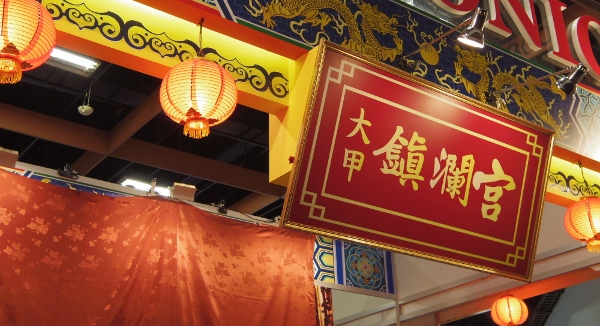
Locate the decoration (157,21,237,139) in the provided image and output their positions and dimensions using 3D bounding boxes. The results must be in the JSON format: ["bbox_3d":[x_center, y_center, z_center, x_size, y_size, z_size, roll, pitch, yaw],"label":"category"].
[{"bbox_3d":[-0.439,-0.378,3.567,0.340,0.600,0.340,-1,-24,-1],"label":"decoration"}]

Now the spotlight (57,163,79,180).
[{"bbox_3d":[-1.901,0.069,6.660,0.170,0.140,0.150,15,-29,-33],"label":"spotlight"}]

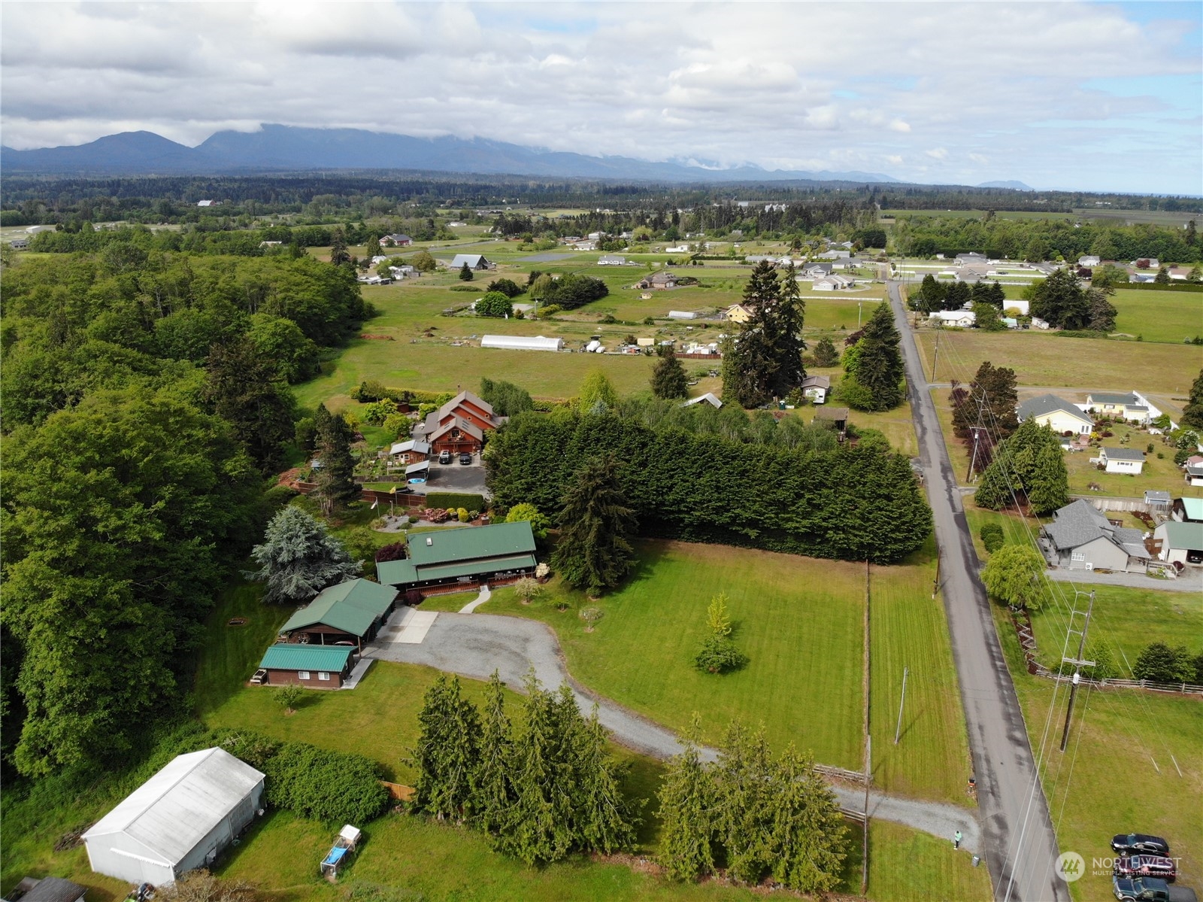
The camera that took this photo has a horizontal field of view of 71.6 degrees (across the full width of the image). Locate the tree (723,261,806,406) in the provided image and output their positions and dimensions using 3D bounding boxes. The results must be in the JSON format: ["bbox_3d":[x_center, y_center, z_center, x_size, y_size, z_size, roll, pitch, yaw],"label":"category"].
[{"bbox_3d":[41.890,-28.832,210.479,20.000,36.500,20.000,1,18,0],"label":"tree"}]

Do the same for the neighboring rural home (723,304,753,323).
[{"bbox_3d":[56.158,-55.382,329.960,11.200,7.400,13.500,6,18,17],"label":"neighboring rural home"}]

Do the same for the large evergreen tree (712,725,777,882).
[{"bbox_3d":[11.917,28.332,67.619,5.200,14.800,5.200,1,18,0],"label":"large evergreen tree"}]

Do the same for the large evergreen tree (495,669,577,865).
[{"bbox_3d":[-5.784,27.245,72.972,7.236,17.853,7.236,1,18,0],"label":"large evergreen tree"}]

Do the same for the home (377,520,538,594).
[{"bbox_3d":[-21.906,15.541,125.848,22.589,6.982,11.397,-5,19,-18],"label":"home"}]

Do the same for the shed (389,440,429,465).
[{"bbox_3d":[-40.512,0.183,177.106,7.804,4.004,6.263,-2,18,-7],"label":"shed"}]

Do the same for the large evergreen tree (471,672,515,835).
[{"bbox_3d":[-10.089,27.084,75.606,4.579,16.429,4.579,1,18,0],"label":"large evergreen tree"}]

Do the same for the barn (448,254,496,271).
[{"bbox_3d":[-81.887,-117.084,517.886,18.037,8.385,16.575,5,18,16],"label":"barn"}]

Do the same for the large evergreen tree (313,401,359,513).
[{"bbox_3d":[-42.203,1.363,130.841,7.000,18.305,7.000,0,18,0],"label":"large evergreen tree"}]

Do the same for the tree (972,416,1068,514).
[{"bbox_3d":[75.984,1.999,149.808,14.600,15.700,14.600,1,18,0],"label":"tree"}]

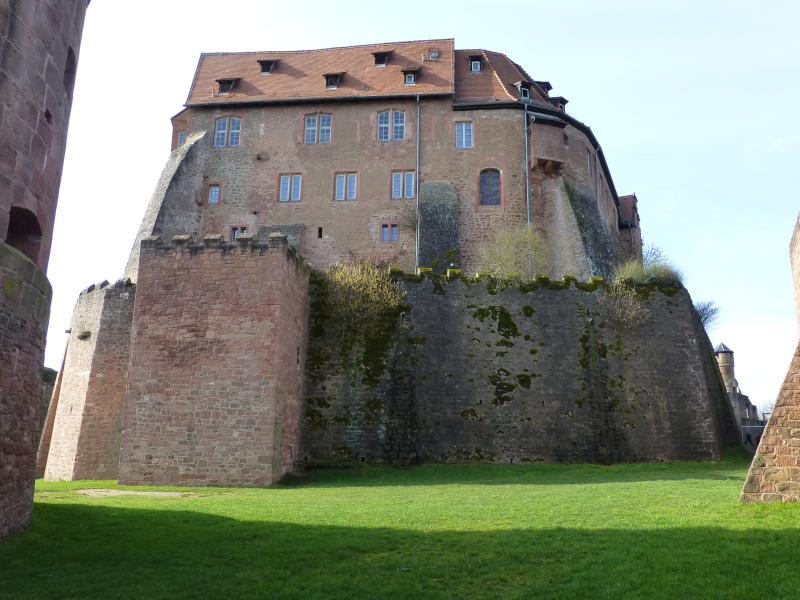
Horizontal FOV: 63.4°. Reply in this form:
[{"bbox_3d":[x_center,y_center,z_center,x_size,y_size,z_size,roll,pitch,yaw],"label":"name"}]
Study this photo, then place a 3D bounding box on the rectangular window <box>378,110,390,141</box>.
[{"bbox_3d":[-1.009,-11.179,41.599,0.805,2.112,0.200,0,-10,6],"label":"rectangular window"}]

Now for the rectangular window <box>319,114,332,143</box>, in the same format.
[{"bbox_3d":[-4.823,-11.100,42.006,0.822,1.967,0.200,0,-10,6],"label":"rectangular window"}]

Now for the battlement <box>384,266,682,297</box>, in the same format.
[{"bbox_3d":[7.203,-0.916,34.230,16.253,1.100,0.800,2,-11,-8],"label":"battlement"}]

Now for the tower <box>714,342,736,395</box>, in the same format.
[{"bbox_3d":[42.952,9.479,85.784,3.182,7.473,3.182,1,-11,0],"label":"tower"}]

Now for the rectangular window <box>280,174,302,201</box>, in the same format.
[{"bbox_3d":[-6.962,-7.205,41.508,1.426,1.861,0.250,0,-11,6],"label":"rectangular window"}]

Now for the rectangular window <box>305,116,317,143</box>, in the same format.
[{"bbox_3d":[-5.782,-11.113,42.114,0.846,1.980,0.200,0,-10,6],"label":"rectangular window"}]

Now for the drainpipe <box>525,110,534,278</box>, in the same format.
[{"bbox_3d":[7.828,-6.447,39.542,0.130,11.580,0.130,0,-11,6],"label":"drainpipe"}]

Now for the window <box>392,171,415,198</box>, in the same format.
[{"bbox_3d":[0.230,-7.254,40.765,1.451,1.857,0.200,0,-10,6],"label":"window"}]

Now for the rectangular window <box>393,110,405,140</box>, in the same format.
[{"bbox_3d":[-0.045,-11.190,41.494,0.775,2.052,0.200,0,-10,6],"label":"rectangular window"}]

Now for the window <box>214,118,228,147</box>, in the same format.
[{"bbox_3d":[-11.807,-11.040,42.766,0.859,1.998,0.200,0,-10,6],"label":"window"}]

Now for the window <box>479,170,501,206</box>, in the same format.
[{"bbox_3d":[5.587,-6.935,40.080,1.377,2.478,0.300,0,-11,6],"label":"window"}]

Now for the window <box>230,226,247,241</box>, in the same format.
[{"bbox_3d":[-10.249,-4.107,41.362,1.079,1.226,0.200,0,-10,6],"label":"window"}]

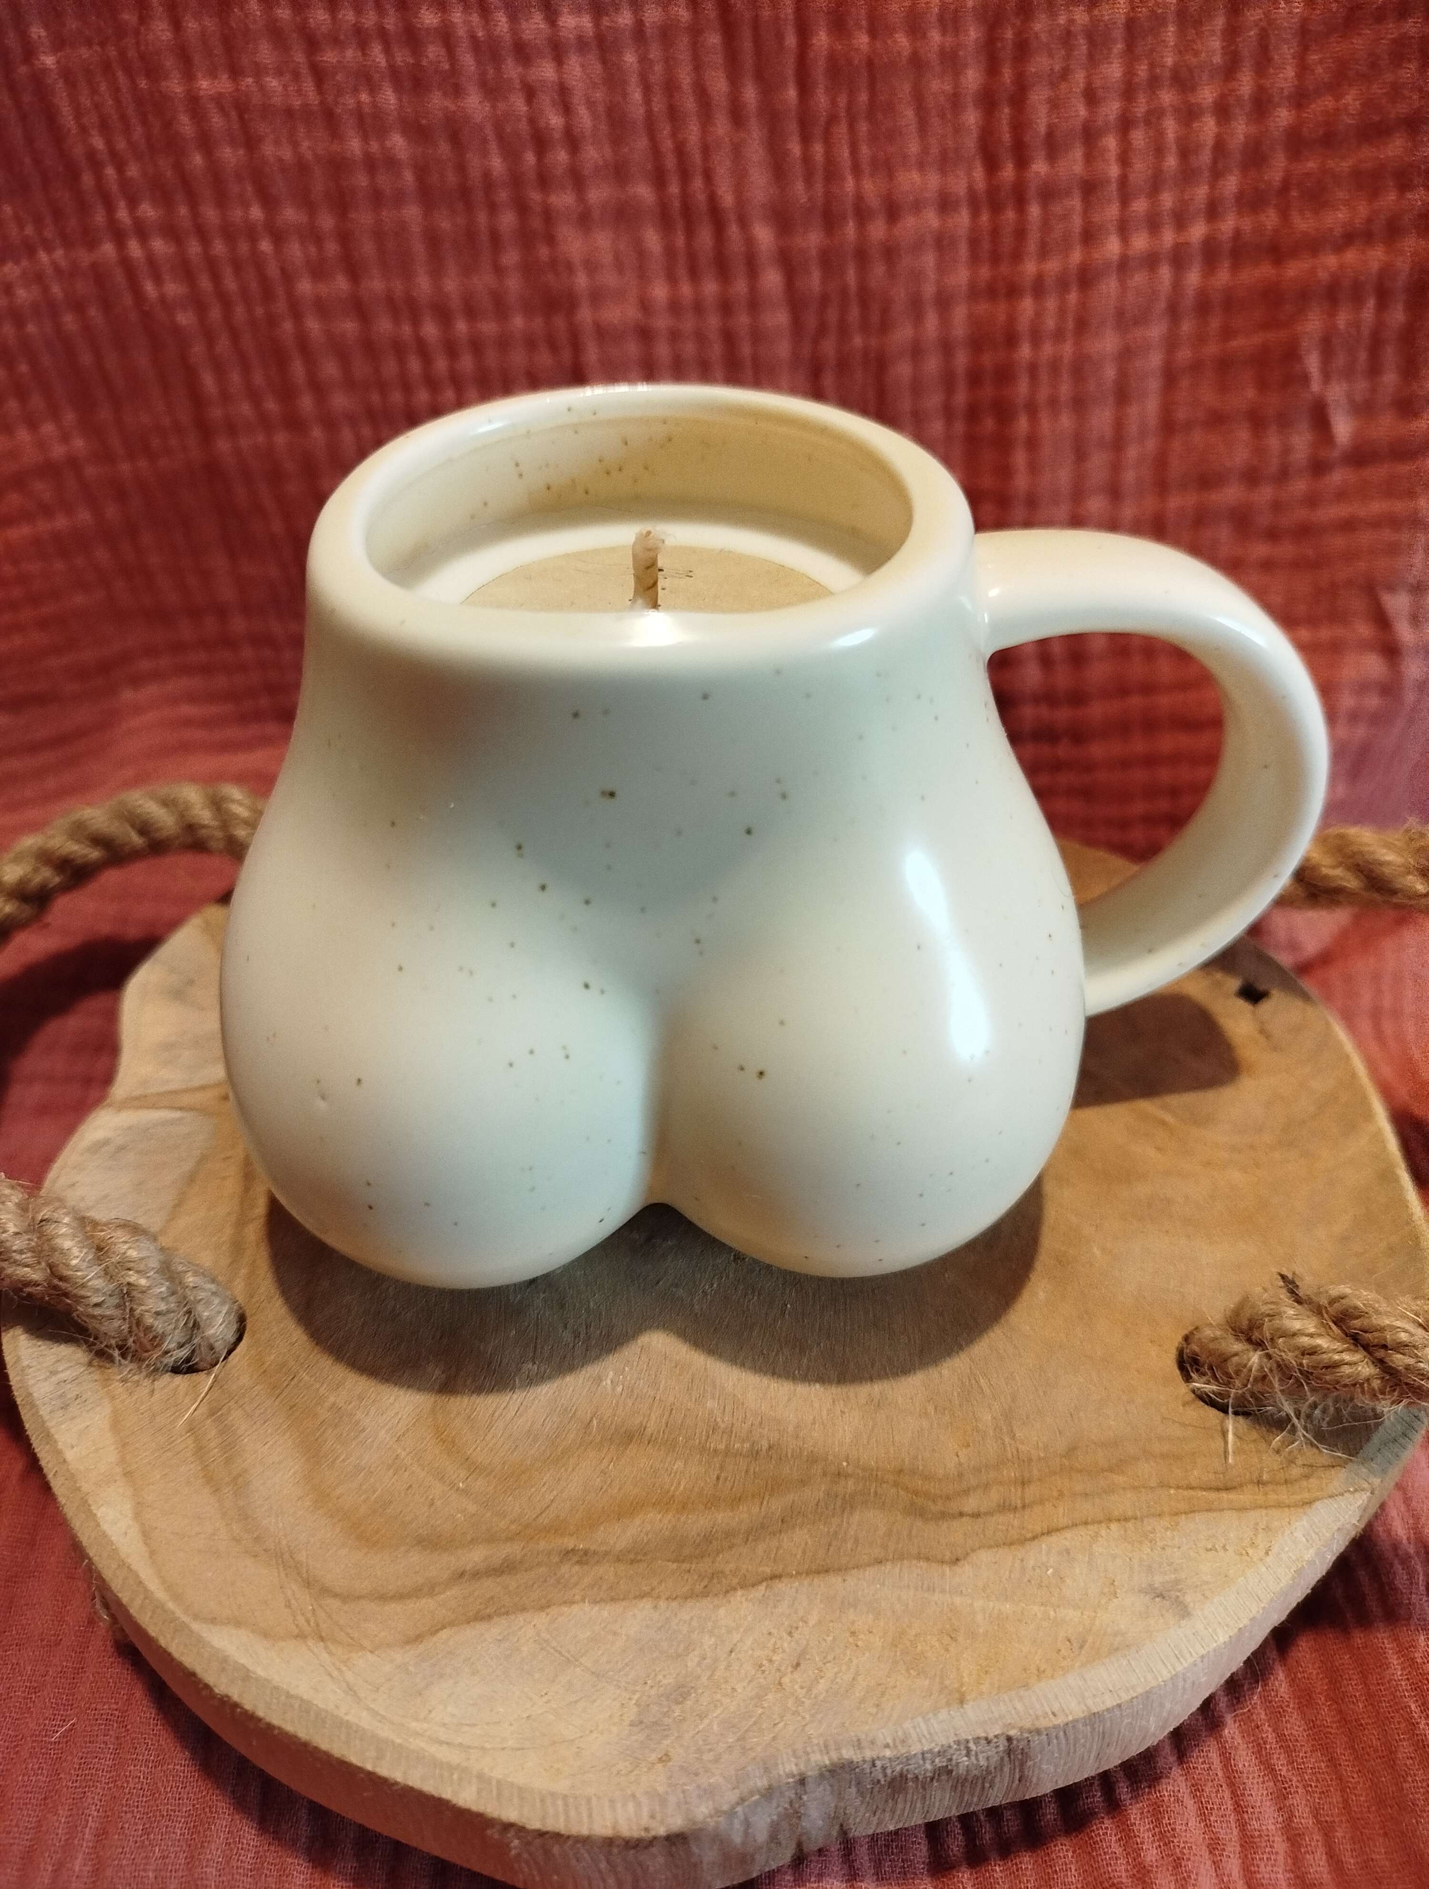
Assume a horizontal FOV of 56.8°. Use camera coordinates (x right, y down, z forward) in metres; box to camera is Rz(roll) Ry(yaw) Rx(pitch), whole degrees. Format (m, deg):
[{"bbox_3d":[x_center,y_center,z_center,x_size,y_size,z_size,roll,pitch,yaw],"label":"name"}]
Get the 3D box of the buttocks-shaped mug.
[{"bbox_3d":[0.011,-0.013,0.173,0.142,0.084,0.102,-2,41,-3],"label":"buttocks-shaped mug"}]

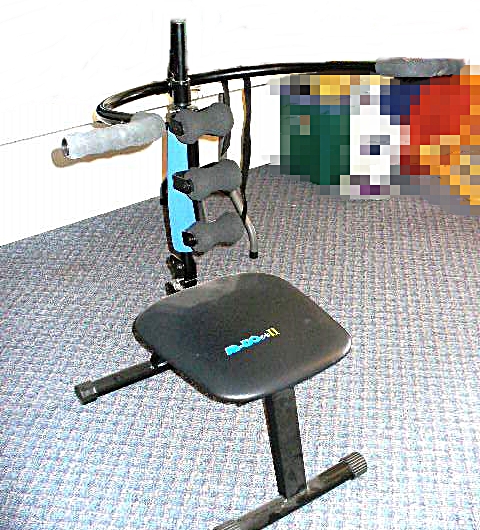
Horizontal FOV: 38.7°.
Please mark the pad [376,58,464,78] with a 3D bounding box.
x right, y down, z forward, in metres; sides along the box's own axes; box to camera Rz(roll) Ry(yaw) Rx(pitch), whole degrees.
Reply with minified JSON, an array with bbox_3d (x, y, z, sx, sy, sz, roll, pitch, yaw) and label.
[{"bbox_3d":[0.397,-0.436,1.504,0.210,0.043,0.045,-3,29,-11],"label":"pad"}]

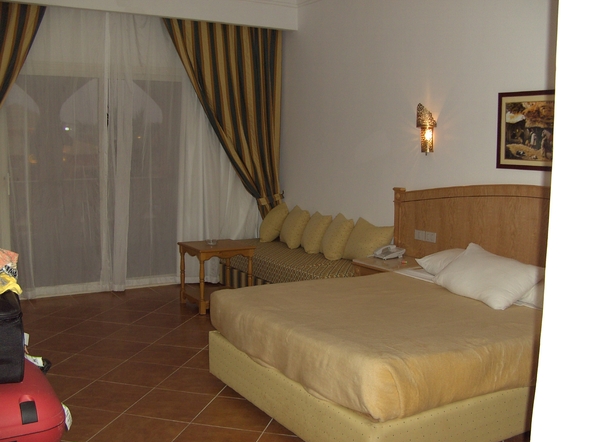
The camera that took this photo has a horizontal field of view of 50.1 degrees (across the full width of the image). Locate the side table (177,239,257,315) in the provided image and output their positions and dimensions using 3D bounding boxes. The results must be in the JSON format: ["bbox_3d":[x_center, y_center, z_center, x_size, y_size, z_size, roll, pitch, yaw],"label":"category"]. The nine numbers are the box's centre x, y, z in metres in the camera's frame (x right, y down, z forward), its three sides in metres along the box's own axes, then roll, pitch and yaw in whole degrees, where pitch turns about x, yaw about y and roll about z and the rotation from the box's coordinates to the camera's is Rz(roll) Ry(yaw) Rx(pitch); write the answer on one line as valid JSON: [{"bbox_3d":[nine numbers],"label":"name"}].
[{"bbox_3d":[-0.792,0.506,6.046,0.559,0.571,0.535,-3,8,-32],"label":"side table"}]

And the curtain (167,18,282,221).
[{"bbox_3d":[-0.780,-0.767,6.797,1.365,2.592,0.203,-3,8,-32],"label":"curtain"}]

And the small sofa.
[{"bbox_3d":[-0.012,0.349,6.295,0.761,0.863,2.045,-3,8,-32],"label":"small sofa"}]

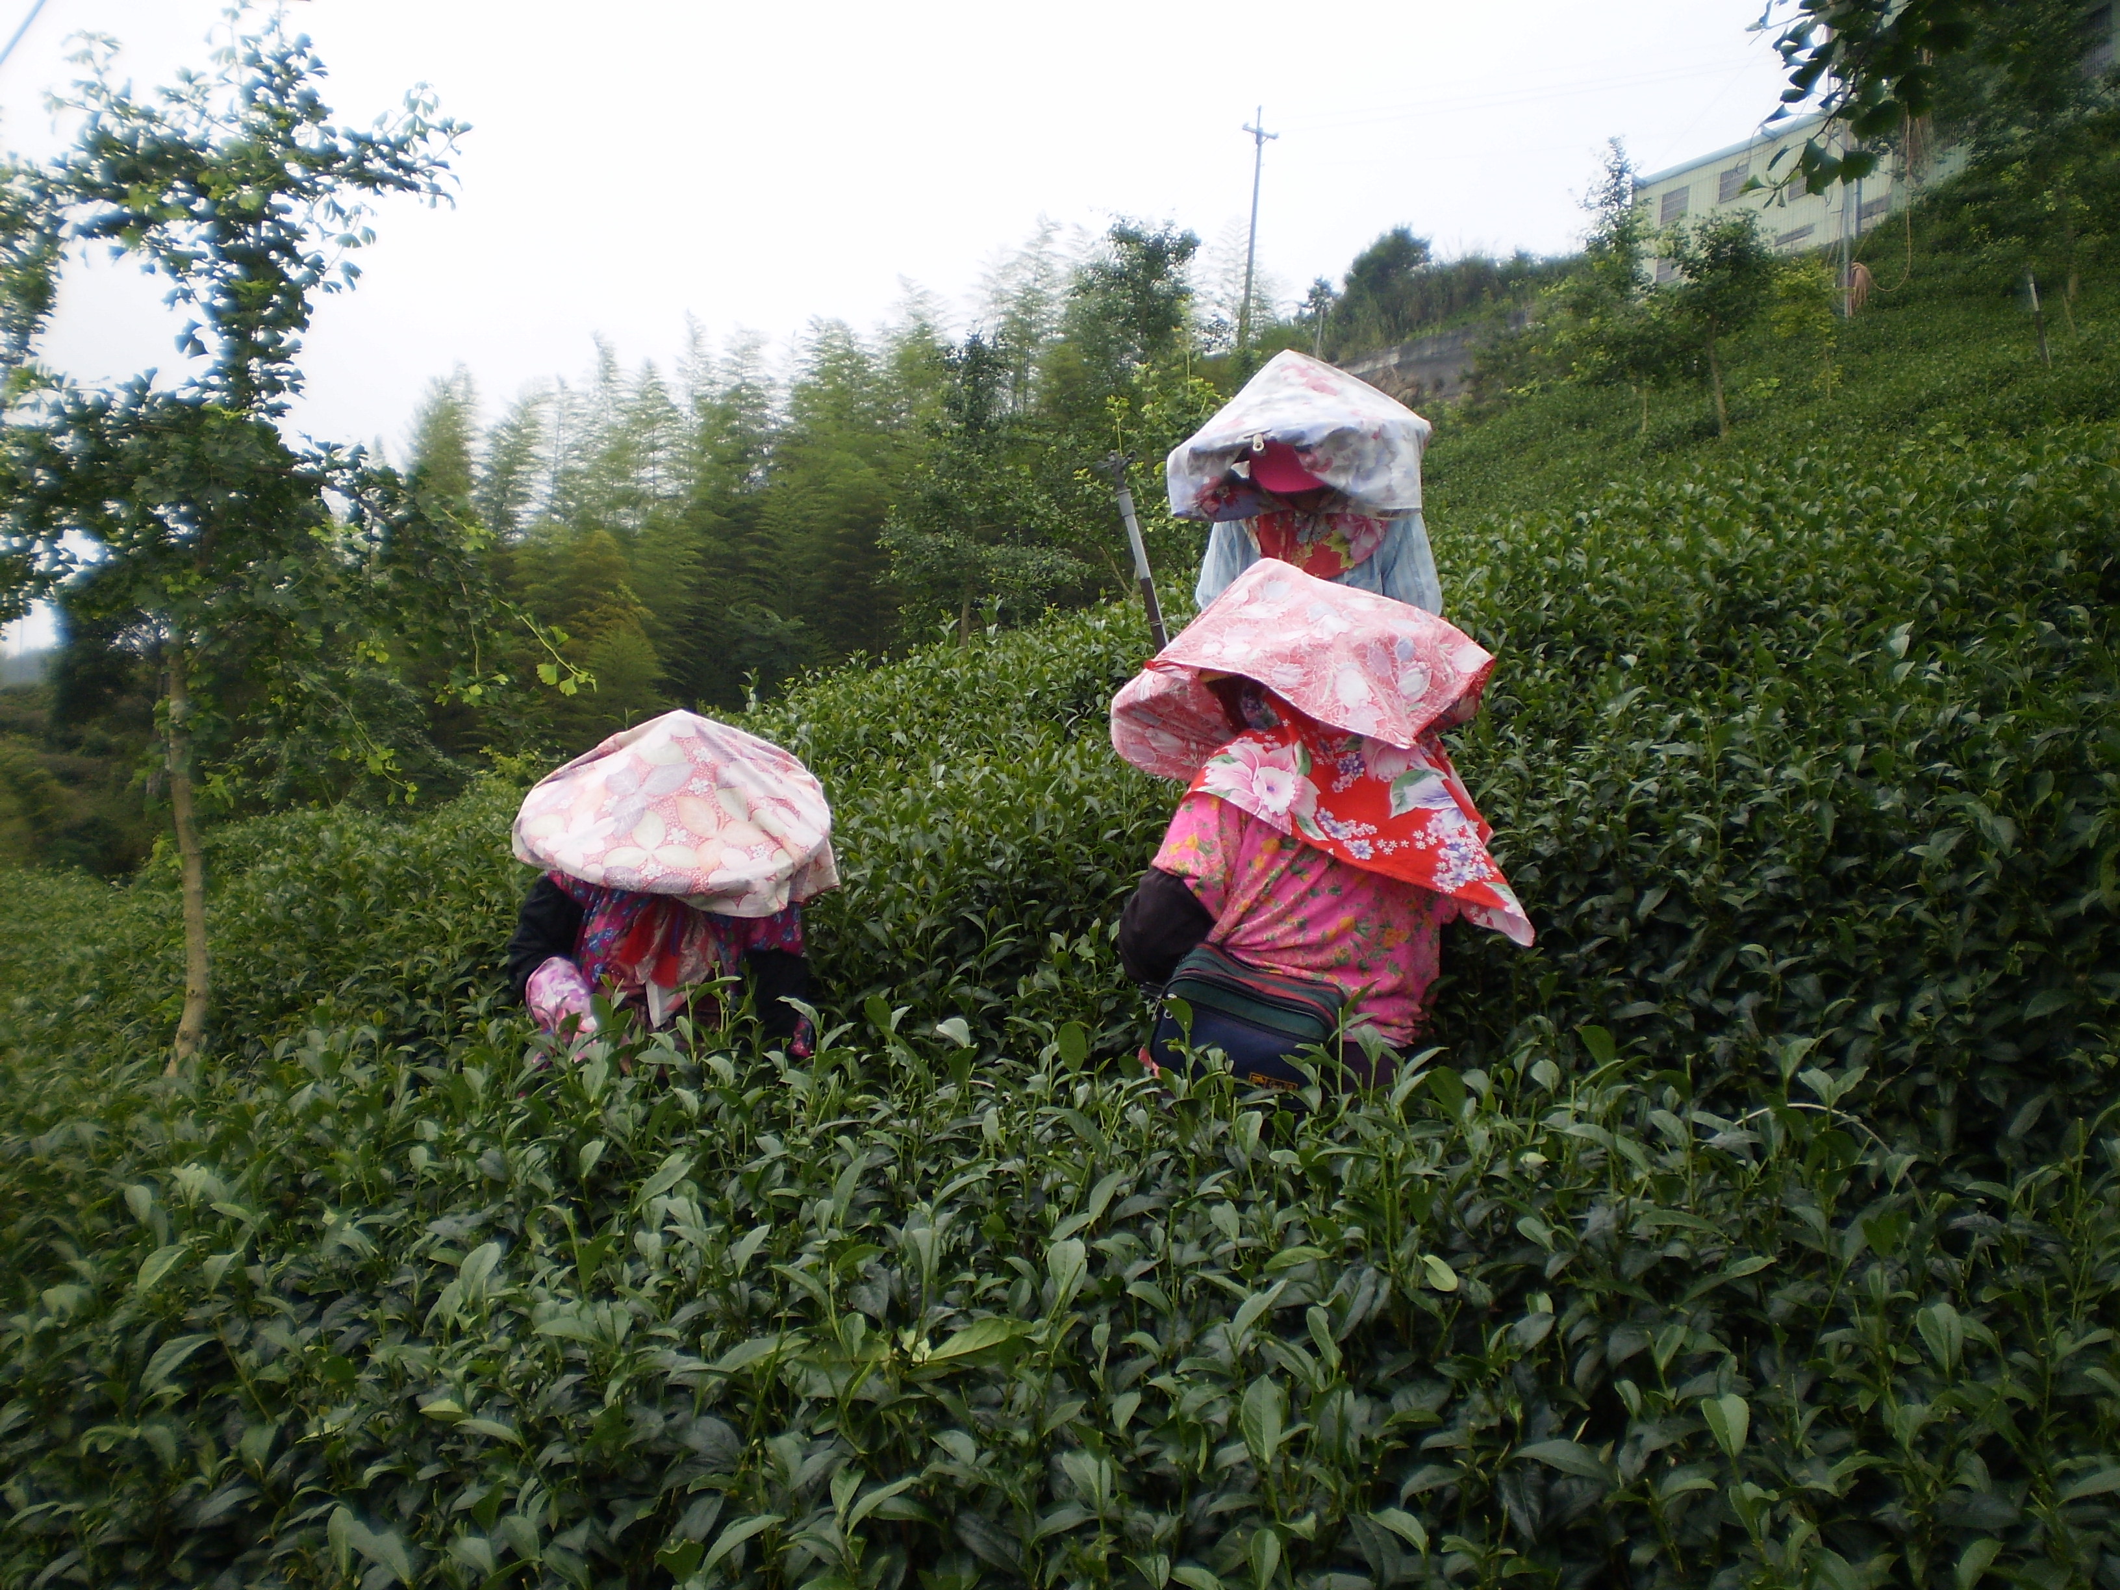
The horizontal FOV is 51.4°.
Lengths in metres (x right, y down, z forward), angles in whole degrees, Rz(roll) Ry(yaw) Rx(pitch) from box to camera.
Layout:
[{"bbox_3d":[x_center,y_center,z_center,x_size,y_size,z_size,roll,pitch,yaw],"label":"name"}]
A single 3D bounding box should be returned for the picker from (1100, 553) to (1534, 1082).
[{"bbox_3d":[0.298,0.411,3.017,0.540,1.430,0.550,1,2,-37],"label":"picker"}]

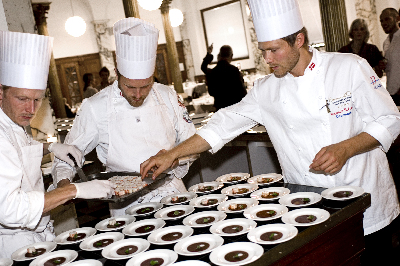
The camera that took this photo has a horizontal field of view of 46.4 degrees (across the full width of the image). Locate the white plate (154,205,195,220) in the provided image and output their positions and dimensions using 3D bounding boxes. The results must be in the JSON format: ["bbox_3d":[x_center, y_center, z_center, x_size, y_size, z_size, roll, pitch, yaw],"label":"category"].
[{"bbox_3d":[-0.120,0.389,2.218,0.195,0.027,0.195,-9,10,2],"label":"white plate"}]

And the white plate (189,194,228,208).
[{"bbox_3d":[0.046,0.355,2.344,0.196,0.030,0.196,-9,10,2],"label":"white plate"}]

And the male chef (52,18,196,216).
[{"bbox_3d":[-0.363,0.380,2.470,0.720,1.875,0.520,-11,10,-7],"label":"male chef"}]

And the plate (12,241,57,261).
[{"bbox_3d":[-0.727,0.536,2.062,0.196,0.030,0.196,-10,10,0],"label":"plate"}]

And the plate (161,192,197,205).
[{"bbox_3d":[-0.108,0.352,2.421,0.195,0.027,0.195,-9,10,2],"label":"plate"}]

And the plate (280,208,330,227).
[{"bbox_3d":[0.432,0.353,1.905,0.195,0.027,0.195,-9,10,2],"label":"plate"}]

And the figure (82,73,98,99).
[{"bbox_3d":[-1.666,-0.179,7.634,0.300,1.600,0.450,-8,10,8],"label":"figure"}]

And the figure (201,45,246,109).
[{"bbox_3d":[0.449,-0.331,6.135,0.560,1.745,0.420,-11,10,-6],"label":"figure"}]

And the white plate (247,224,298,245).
[{"bbox_3d":[0.287,0.406,1.821,0.196,0.030,0.196,-9,10,2],"label":"white plate"}]

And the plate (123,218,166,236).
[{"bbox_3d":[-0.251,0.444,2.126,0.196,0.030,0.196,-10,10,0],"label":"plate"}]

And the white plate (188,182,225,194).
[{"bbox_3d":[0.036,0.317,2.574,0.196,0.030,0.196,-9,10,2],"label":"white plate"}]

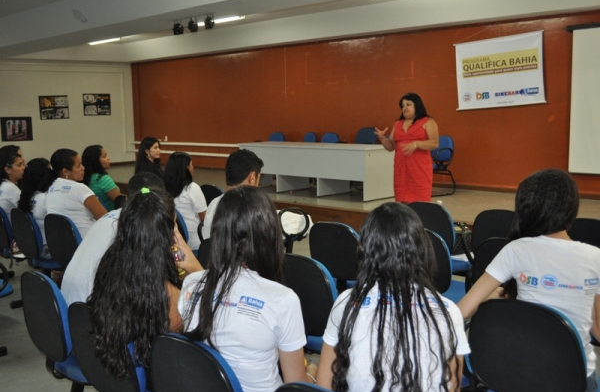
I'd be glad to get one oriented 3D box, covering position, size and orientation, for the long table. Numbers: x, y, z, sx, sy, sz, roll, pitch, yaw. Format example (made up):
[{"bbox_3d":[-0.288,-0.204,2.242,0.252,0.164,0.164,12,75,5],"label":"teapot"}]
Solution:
[{"bbox_3d":[0.188,-0.412,9.848,2.580,0.723,0.680,6,11,43],"label":"long table"}]

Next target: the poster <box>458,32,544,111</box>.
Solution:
[{"bbox_3d":[2.967,-1.851,9.738,1.460,1.020,0.040,1,7,45],"label":"poster"}]

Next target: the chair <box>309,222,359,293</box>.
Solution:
[{"bbox_3d":[0.374,0.568,4.674,0.500,0.840,0.560,5,10,38],"label":"chair"}]

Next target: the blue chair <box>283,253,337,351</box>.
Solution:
[{"bbox_3d":[0.179,0.684,3.218,0.540,0.900,0.580,6,11,44],"label":"blue chair"}]

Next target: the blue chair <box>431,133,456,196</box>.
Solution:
[{"bbox_3d":[1.922,-0.449,9.412,0.550,0.835,0.600,4,9,34],"label":"blue chair"}]

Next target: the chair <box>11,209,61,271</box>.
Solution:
[{"bbox_3d":[-2.138,0.499,5.604,0.500,0.840,0.560,6,10,42],"label":"chair"}]

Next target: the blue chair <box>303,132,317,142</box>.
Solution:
[{"bbox_3d":[0.015,-0.698,11.843,0.580,0.910,0.560,-6,9,-31],"label":"blue chair"}]

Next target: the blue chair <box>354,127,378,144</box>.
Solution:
[{"bbox_3d":[0.901,-0.613,10.401,0.580,0.940,0.600,6,11,43],"label":"blue chair"}]

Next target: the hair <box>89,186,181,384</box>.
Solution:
[{"bbox_3d":[-0.719,0.356,2.803,0.300,0.770,0.250,3,9,30],"label":"hair"}]

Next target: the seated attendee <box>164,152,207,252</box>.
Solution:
[{"bbox_3d":[-0.750,0.260,5.207,0.460,1.250,0.750,6,11,44],"label":"seated attendee"}]

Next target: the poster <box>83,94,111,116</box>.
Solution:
[{"bbox_3d":[-5.048,-2.266,16.185,0.030,0.530,0.730,6,11,44],"label":"poster"}]

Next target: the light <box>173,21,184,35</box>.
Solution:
[{"bbox_3d":[-1.688,-2.334,9.016,0.160,0.200,0.190,6,11,44],"label":"light"}]

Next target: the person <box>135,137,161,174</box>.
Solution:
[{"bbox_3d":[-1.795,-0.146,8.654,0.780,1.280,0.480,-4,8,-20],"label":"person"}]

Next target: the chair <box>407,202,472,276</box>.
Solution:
[{"bbox_3d":[1.036,0.461,4.747,0.540,0.900,0.580,6,11,44],"label":"chair"}]

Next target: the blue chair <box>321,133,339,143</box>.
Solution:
[{"bbox_3d":[0.396,-0.647,11.408,0.560,0.910,0.580,6,11,44],"label":"blue chair"}]

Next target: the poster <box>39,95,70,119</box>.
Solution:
[{"bbox_3d":[-5.482,-1.978,14.524,0.020,0.513,0.671,6,11,43],"label":"poster"}]

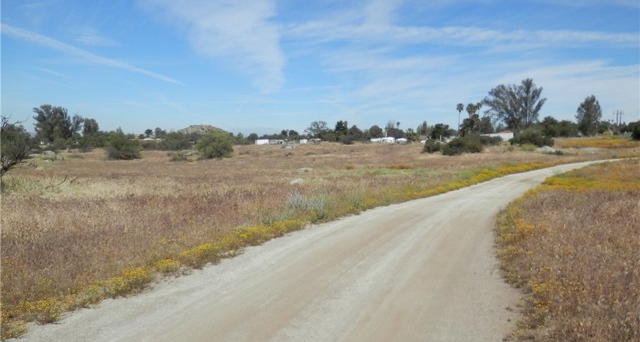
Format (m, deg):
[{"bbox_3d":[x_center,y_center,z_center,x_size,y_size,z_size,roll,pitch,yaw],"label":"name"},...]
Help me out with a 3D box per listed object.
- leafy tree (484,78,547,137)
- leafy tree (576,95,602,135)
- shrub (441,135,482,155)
[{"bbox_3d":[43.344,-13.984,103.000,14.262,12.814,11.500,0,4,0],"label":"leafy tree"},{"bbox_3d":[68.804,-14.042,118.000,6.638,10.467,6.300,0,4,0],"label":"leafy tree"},{"bbox_3d":[13.257,-2.372,43.000,3.721,1.861,3.000,0,4,0],"label":"shrub"}]

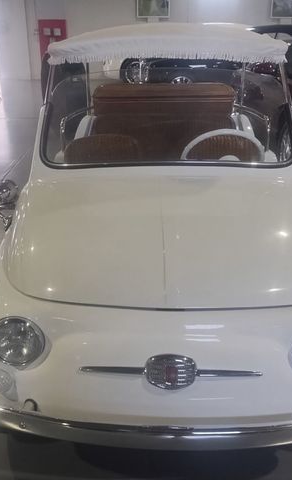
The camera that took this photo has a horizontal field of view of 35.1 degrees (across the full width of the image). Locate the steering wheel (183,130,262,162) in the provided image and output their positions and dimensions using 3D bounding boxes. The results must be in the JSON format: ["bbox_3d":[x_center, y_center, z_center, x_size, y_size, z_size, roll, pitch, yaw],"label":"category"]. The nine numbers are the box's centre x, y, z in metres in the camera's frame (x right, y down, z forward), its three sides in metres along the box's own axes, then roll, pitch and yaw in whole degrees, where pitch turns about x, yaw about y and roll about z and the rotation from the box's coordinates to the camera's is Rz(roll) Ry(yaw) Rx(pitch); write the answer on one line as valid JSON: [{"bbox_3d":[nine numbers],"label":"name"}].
[{"bbox_3d":[0.352,-0.373,2.230,0.400,0.400,0.090,1,50,3],"label":"steering wheel"}]

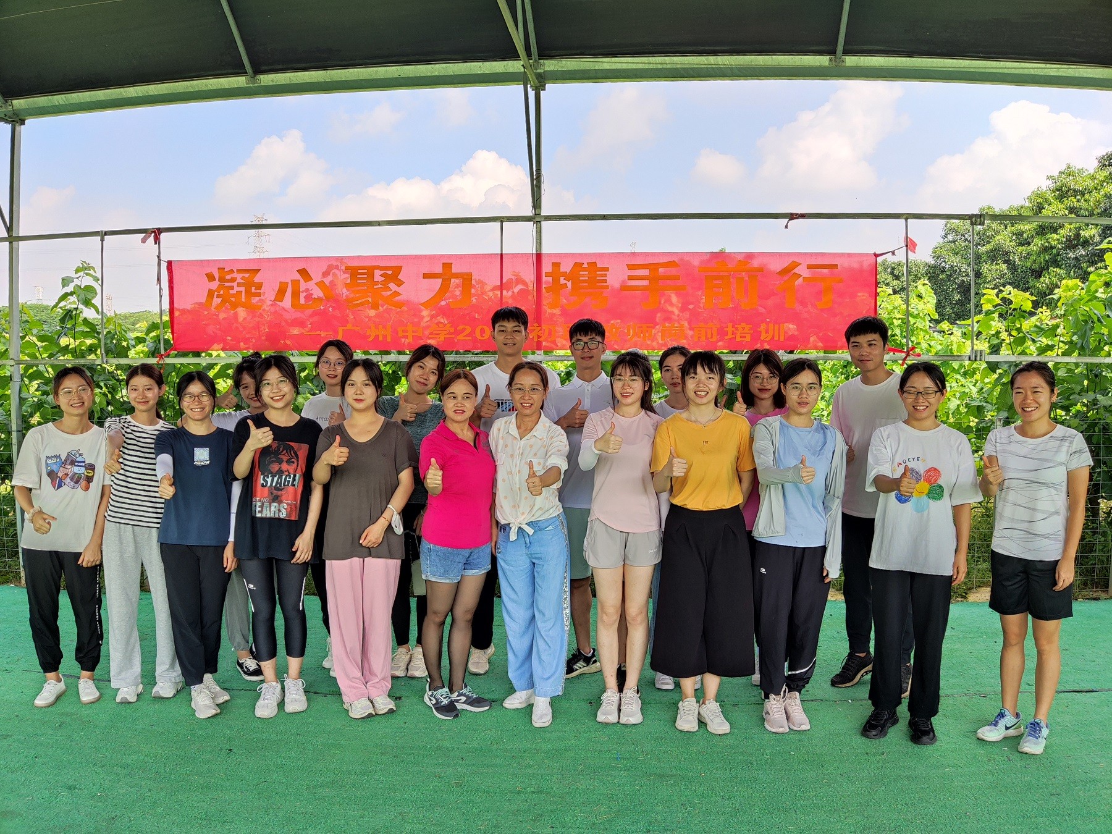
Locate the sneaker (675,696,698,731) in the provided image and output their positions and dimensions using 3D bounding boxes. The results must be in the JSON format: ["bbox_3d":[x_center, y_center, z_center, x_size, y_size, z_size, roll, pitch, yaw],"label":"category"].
[{"bbox_3d":[0.598,1.320,3.643,0.097,0.100,0.250,1,4,11],"label":"sneaker"}]

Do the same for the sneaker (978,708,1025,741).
[{"bbox_3d":[1.895,1.287,3.406,0.255,0.115,0.095,-2,5,-30],"label":"sneaker"}]

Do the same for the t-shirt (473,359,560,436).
[{"bbox_3d":[-0.225,0.049,3.992,0.520,0.680,0.280,0,5,0],"label":"t-shirt"}]

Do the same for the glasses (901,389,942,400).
[{"bbox_3d":[1.492,-0.102,3.287,0.147,0.045,0.145,2,10,22],"label":"glasses"}]

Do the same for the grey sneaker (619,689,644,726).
[{"bbox_3d":[0.342,1.289,3.638,0.095,0.107,0.245,0,5,5],"label":"grey sneaker"}]

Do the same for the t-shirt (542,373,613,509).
[{"bbox_3d":[0.150,0.118,3.903,0.448,0.670,0.280,0,4,0],"label":"t-shirt"}]

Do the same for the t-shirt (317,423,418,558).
[{"bbox_3d":[-0.849,0.328,3.608,0.444,0.638,0.280,0,4,-4],"label":"t-shirt"}]

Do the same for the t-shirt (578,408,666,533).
[{"bbox_3d":[0.298,0.232,3.627,0.387,0.548,0.280,0,4,3],"label":"t-shirt"}]

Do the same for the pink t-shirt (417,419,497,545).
[{"bbox_3d":[-0.454,0.304,3.698,0.356,0.566,0.280,-2,4,-25],"label":"pink t-shirt"}]

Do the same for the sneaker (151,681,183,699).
[{"bbox_3d":[-1.865,1.255,3.866,0.095,0.110,0.250,0,4,2],"label":"sneaker"}]

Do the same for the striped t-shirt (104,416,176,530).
[{"bbox_3d":[-1.919,0.255,3.746,0.373,0.531,0.290,-1,4,-8],"label":"striped t-shirt"}]

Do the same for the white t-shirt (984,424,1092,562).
[{"bbox_3d":[2.027,0.309,3.376,0.406,0.558,0.280,2,5,30],"label":"white t-shirt"}]

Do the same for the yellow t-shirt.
[{"bbox_3d":[0.635,0.190,3.455,0.443,0.437,0.280,0,4,3],"label":"yellow t-shirt"}]

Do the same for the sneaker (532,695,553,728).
[{"bbox_3d":[-0.064,1.322,3.685,0.092,0.090,0.245,0,4,-2],"label":"sneaker"}]

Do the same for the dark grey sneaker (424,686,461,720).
[{"bbox_3d":[-0.520,1.269,3.641,0.095,0.115,0.255,-2,5,-30],"label":"dark grey sneaker"}]

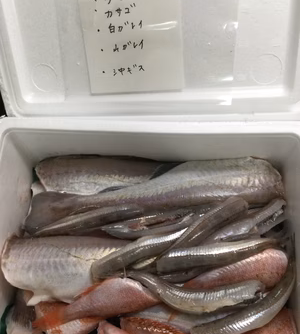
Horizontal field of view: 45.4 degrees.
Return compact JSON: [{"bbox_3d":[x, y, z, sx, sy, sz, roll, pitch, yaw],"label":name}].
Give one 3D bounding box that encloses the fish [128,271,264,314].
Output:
[{"bbox_3d":[0.049,0.132,0.385,0.146,0.024,0.034,0,56,3],"label":"fish"}]

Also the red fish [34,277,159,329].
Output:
[{"bbox_3d":[-0.064,0.162,0.425,0.149,0.030,0.046,-14,65,-8],"label":"red fish"}]

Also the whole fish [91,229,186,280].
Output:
[{"bbox_3d":[-0.009,0.096,0.413,0.124,0.023,0.024,-18,57,-8],"label":"whole fish"}]

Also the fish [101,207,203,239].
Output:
[{"bbox_3d":[0.003,0.068,0.448,0.134,0.022,0.022,-10,56,-3],"label":"fish"}]

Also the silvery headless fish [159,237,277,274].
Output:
[{"bbox_3d":[0.079,0.095,0.412,0.146,0.023,0.023,-9,56,-3],"label":"silvery headless fish"}]

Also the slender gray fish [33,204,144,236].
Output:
[{"bbox_3d":[-0.063,0.058,0.372,0.117,0.019,0.018,-12,65,-4],"label":"slender gray fish"}]

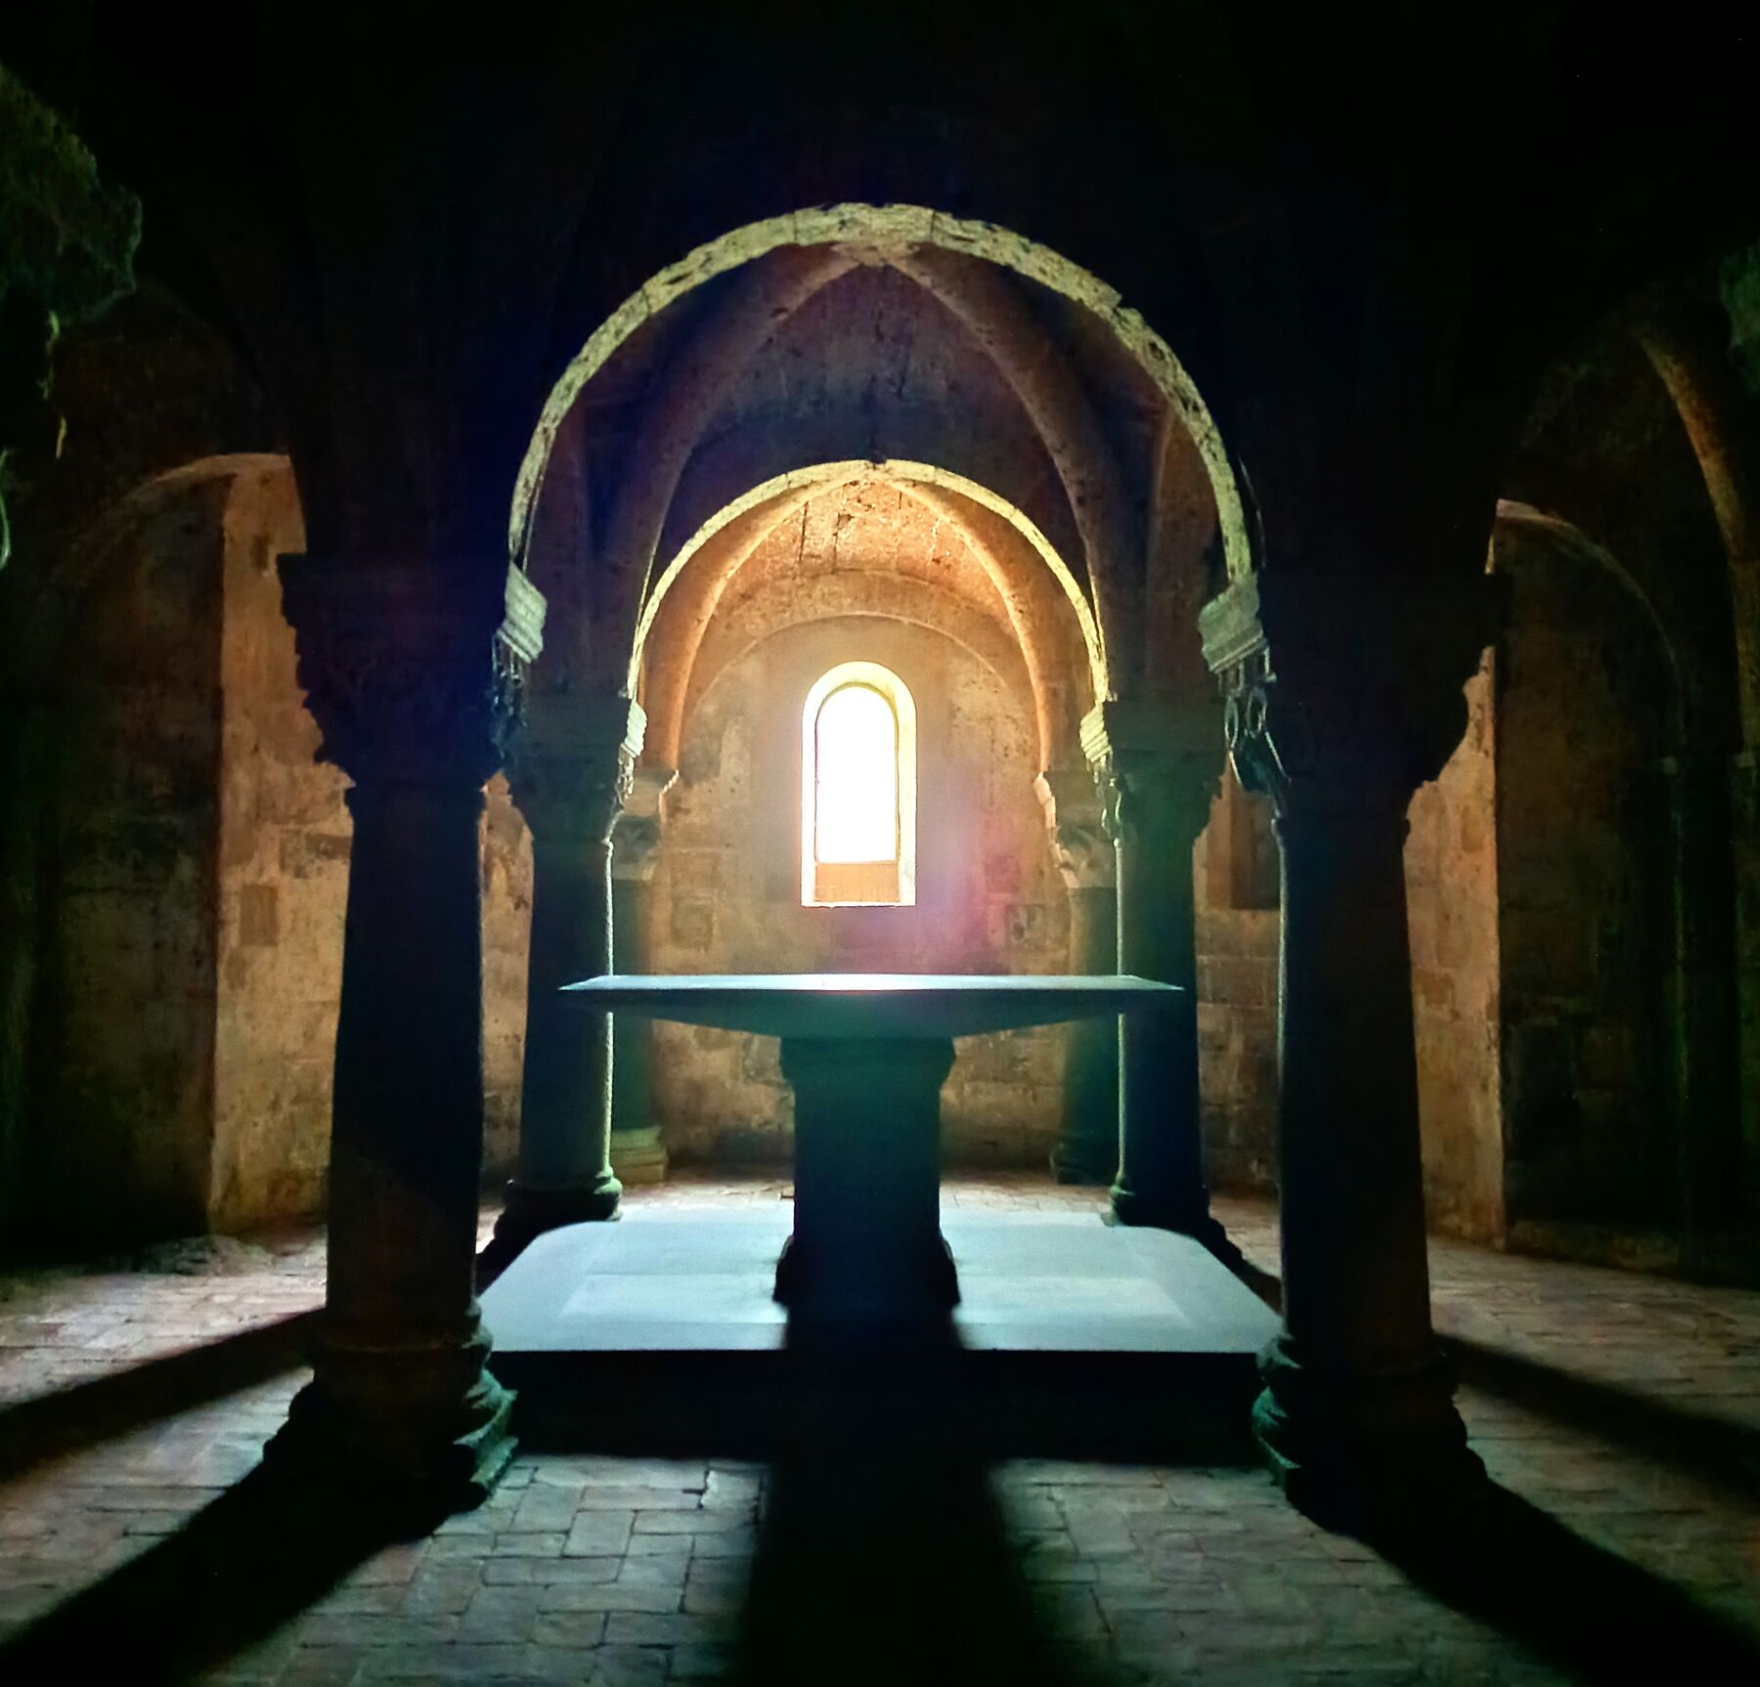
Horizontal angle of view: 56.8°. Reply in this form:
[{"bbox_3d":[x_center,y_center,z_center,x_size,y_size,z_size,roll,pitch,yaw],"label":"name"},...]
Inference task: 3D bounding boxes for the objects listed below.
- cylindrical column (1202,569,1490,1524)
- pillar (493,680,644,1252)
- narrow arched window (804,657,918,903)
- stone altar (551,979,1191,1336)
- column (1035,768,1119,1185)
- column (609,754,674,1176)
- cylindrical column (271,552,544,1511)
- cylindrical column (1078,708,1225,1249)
[{"bbox_3d":[1.205,0.486,4.227,0.570,2.290,0.570,0,-2,-1],"label":"cylindrical column"},{"bbox_3d":[-1.290,0.551,6.806,0.550,2.320,0.550,0,-2,-1],"label":"pillar"},{"bbox_3d":[-0.120,-0.324,9.164,0.630,1.365,0.350,0,-2,-1],"label":"narrow arched window"},{"bbox_3d":[-0.035,0.994,5.602,2.000,1.040,0.880,0,-2,-1],"label":"stone altar"},{"bbox_3d":[1.130,0.681,8.583,0.500,2.170,0.500,0,-2,-1],"label":"column"},{"bbox_3d":[-1.340,0.681,8.583,0.500,2.170,0.500,0,-2,-1],"label":"column"},{"bbox_3d":[-1.195,0.470,4.207,0.570,2.320,0.570,0,-2,-1],"label":"cylindrical column"},{"bbox_3d":[1.155,0.551,6.806,0.550,2.320,0.550,0,-2,-1],"label":"cylindrical column"}]

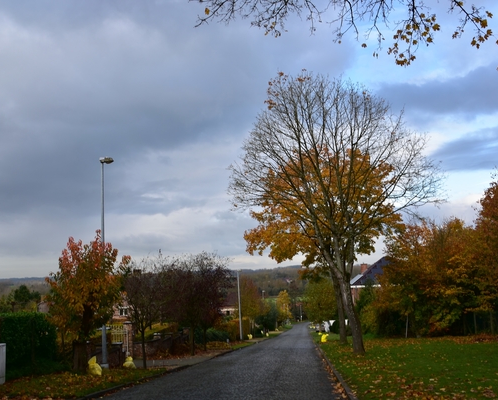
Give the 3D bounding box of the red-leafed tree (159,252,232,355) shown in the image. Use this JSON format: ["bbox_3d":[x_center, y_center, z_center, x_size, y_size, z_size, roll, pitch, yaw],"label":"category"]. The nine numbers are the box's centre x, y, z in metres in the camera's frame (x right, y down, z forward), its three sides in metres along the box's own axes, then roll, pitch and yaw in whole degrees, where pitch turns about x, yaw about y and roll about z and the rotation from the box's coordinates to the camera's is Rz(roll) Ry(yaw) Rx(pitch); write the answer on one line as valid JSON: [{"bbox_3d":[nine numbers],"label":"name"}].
[{"bbox_3d":[-3.043,5.877,29.381,4.000,5.710,4.000,-2,-8,-6],"label":"red-leafed tree"}]

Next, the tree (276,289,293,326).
[{"bbox_3d":[9.672,29.261,140.747,4.904,10.164,4.904,-3,-8,5],"label":"tree"}]

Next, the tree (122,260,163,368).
[{"bbox_3d":[-4.332,4.613,20.916,1.660,4.304,1.826,-3,-8,5],"label":"tree"}]

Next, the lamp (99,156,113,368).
[{"bbox_3d":[-6.029,2.520,21.857,0.650,8.938,0.320,-3,-8,5],"label":"lamp"}]

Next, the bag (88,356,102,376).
[{"bbox_3d":[-5.397,5.824,18.046,0.489,0.624,0.489,-3,-8,5],"label":"bag"}]

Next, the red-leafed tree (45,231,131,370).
[{"bbox_3d":[-6.338,3.914,20.400,3.396,5.438,3.396,-3,-8,5],"label":"red-leafed tree"}]

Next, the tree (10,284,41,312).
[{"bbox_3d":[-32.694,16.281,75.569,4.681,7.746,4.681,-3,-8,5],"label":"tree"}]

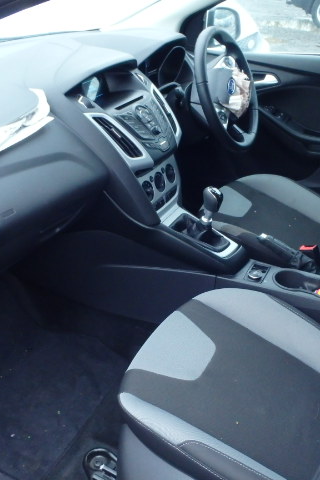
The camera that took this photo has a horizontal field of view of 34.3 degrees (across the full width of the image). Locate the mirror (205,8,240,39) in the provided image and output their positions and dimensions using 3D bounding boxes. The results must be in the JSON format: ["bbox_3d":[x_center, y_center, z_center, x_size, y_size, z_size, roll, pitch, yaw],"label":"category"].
[{"bbox_3d":[0.227,-0.836,2.001,0.090,0.140,0.205,22,36,34],"label":"mirror"}]

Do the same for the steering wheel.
[{"bbox_3d":[0.196,-0.448,1.561,0.090,0.372,0.372,-8,21,34],"label":"steering wheel"}]

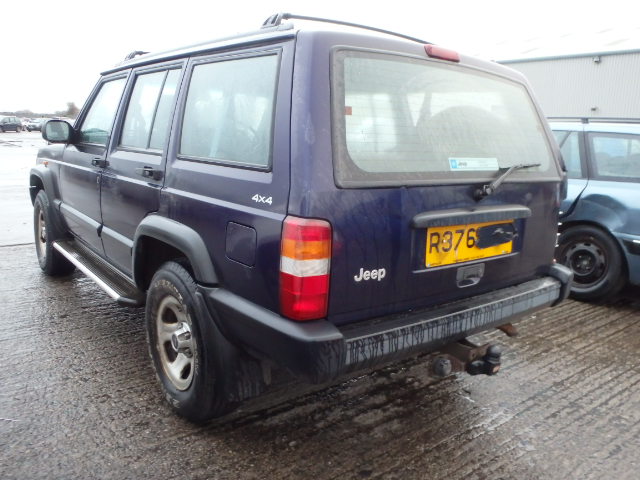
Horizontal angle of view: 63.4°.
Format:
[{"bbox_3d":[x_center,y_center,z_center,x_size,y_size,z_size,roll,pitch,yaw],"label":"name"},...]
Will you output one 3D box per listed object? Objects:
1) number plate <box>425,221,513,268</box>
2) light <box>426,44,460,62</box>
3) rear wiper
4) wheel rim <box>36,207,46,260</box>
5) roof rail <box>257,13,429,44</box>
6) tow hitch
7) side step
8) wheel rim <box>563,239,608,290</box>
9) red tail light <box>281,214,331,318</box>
[{"bbox_3d":[0.583,0.005,1.991,0.540,0.150,0.015,-6,11,-38],"label":"number plate"},{"bbox_3d":[0.482,-0.723,2.018,0.180,0.048,0.055,-6,15,-38],"label":"light"},{"bbox_3d":[0.771,-0.243,2.084,0.490,0.140,0.085,-6,1,-38],"label":"rear wiper"},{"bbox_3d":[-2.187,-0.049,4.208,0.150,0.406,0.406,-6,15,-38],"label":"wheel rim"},{"bbox_3d":[0.266,-0.876,2.271,1.200,0.100,0.070,-6,15,-38],"label":"roof rail"},{"bbox_3d":[0.516,0.423,1.927,0.350,0.150,0.220,-6,15,-38],"label":"tow hitch"},{"bbox_3d":[-1.326,0.168,3.116,0.190,0.070,1.480,-6,15,-38],"label":"side step"},{"bbox_3d":[2.176,0.188,4.198,0.140,0.390,0.390,-5,14,-35],"label":"wheel rim"},{"bbox_3d":[-0.041,0.084,1.540,0.130,0.305,0.090,-6,15,-38],"label":"red tail light"}]

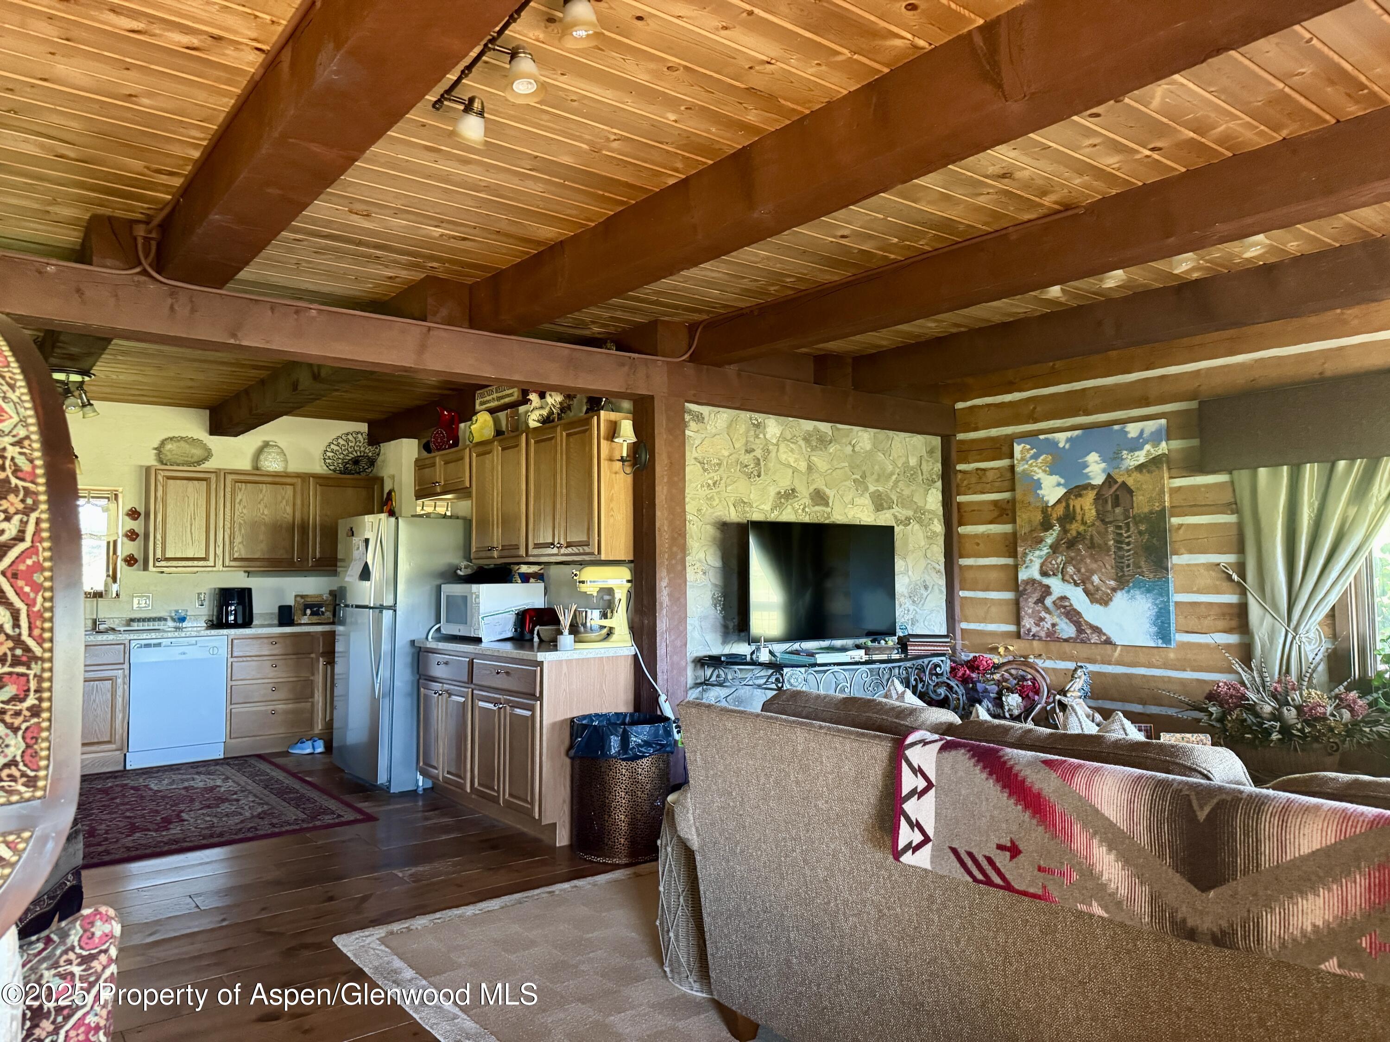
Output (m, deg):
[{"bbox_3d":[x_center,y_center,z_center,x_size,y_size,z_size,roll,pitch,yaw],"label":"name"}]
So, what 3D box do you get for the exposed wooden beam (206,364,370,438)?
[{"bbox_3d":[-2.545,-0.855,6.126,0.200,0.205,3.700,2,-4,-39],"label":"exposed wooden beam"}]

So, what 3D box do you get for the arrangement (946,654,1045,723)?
[{"bbox_3d":[1.780,0.992,5.618,0.420,0.480,0.500,2,-4,-39],"label":"arrangement"}]

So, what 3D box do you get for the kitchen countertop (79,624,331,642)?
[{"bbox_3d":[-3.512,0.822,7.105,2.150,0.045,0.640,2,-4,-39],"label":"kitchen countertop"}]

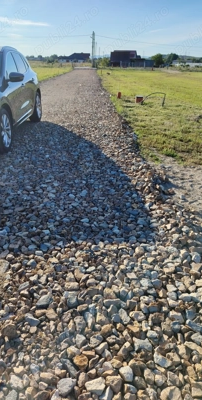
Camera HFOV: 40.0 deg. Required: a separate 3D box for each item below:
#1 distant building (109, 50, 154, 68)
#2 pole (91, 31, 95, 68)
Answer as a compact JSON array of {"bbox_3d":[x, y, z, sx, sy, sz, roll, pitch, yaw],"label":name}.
[{"bbox_3d":[10.770,-48.740,95.792,14.570,4.906,9.000,3,27,5],"label":"distant building"},{"bbox_3d":[-1.905,-39.961,73.939,0.550,8.655,0.450,0,26,0],"label":"pole"}]

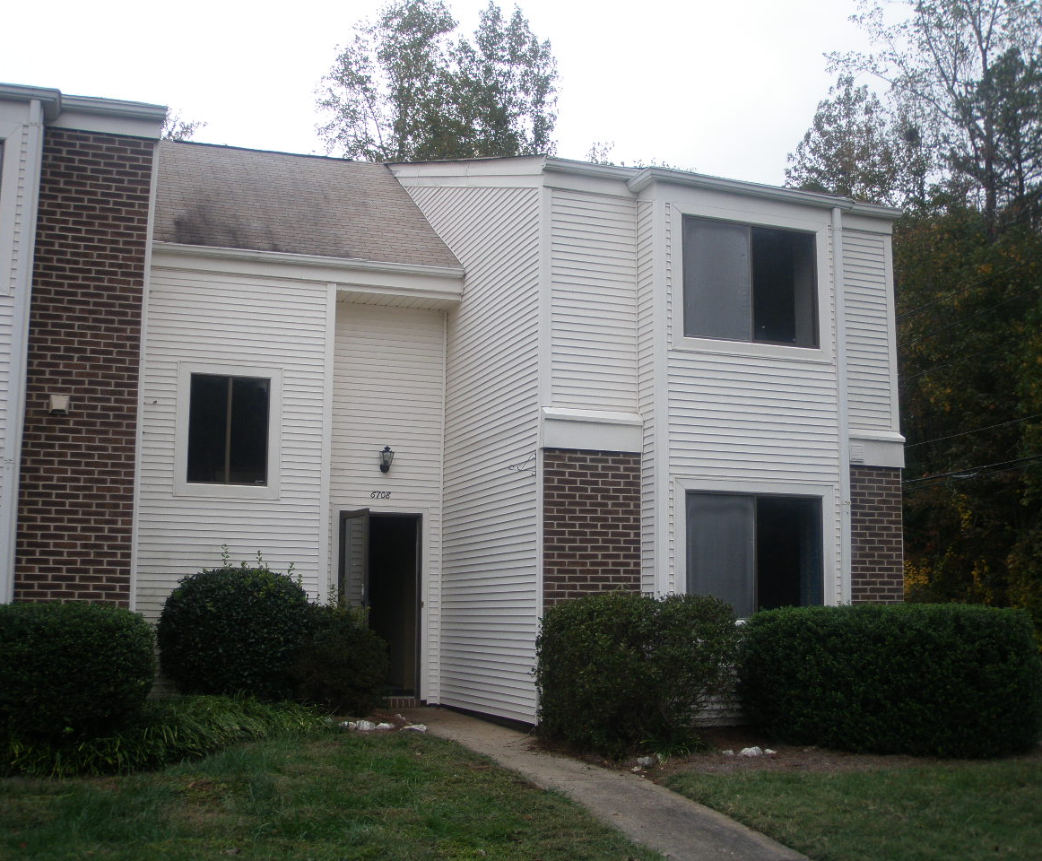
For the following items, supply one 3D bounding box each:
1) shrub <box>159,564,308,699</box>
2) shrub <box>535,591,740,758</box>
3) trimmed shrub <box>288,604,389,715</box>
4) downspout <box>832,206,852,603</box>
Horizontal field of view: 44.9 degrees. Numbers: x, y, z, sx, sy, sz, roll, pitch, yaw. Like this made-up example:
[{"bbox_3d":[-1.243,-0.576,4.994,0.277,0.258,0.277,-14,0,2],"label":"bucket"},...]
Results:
[{"bbox_3d":[-2.805,2.052,12.308,1.420,1.414,1.350,3,-9,-20],"label":"shrub"},{"bbox_3d":[0.994,2.045,10.706,1.713,1.337,1.150,3,-9,-20],"label":"shrub"},{"bbox_3d":[-1.853,2.326,12.784,0.970,1.131,0.950,3,-9,-20],"label":"trimmed shrub"},{"bbox_3d":[3.096,0.285,12.060,0.085,5.030,0.075,3,-9,-20],"label":"downspout"}]

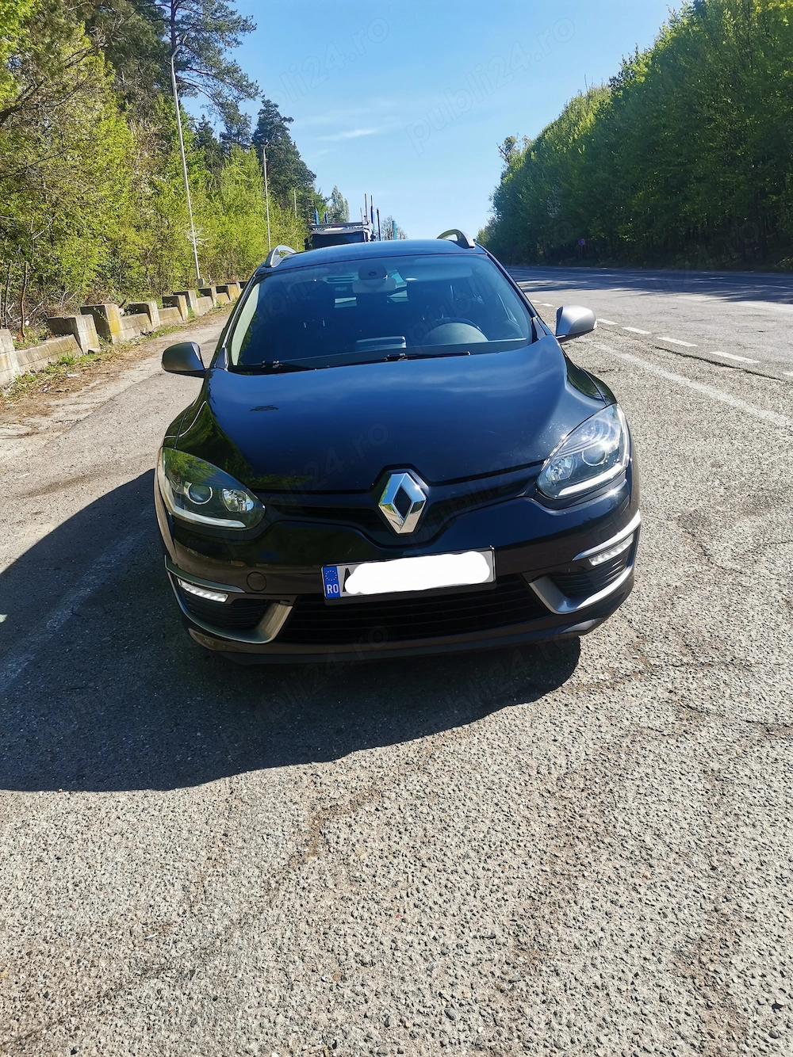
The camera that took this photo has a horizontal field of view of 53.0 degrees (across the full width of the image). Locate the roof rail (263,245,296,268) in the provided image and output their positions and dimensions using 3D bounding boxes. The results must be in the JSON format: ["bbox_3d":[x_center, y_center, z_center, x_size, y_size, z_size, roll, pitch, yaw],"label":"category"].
[{"bbox_3d":[-0.688,-1.705,4.951,0.085,0.120,1.800,-5,19,-1],"label":"roof rail"}]

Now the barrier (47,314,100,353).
[{"bbox_3d":[-6.724,-4.048,16.617,0.560,0.760,1.000,-5,19,-1],"label":"barrier"}]

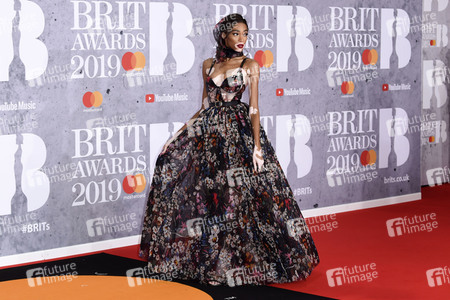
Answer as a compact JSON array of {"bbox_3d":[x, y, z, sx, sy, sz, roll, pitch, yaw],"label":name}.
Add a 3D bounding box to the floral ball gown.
[{"bbox_3d":[0.025,0.147,6.974,1.200,1.530,1.000,3,7,25],"label":"floral ball gown"}]

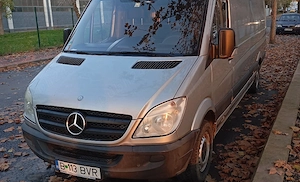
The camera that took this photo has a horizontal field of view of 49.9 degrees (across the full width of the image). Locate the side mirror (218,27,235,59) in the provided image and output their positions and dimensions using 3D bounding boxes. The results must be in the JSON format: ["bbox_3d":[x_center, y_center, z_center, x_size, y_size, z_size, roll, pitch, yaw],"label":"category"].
[{"bbox_3d":[0.797,-0.498,3.376,0.190,0.320,0.150,5,16,24],"label":"side mirror"}]

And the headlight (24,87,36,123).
[{"bbox_3d":[-1.275,0.121,3.468,0.400,0.340,0.360,5,16,24],"label":"headlight"}]

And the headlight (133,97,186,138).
[{"bbox_3d":[0.094,0.236,2.842,0.400,0.340,0.360,5,16,24],"label":"headlight"}]

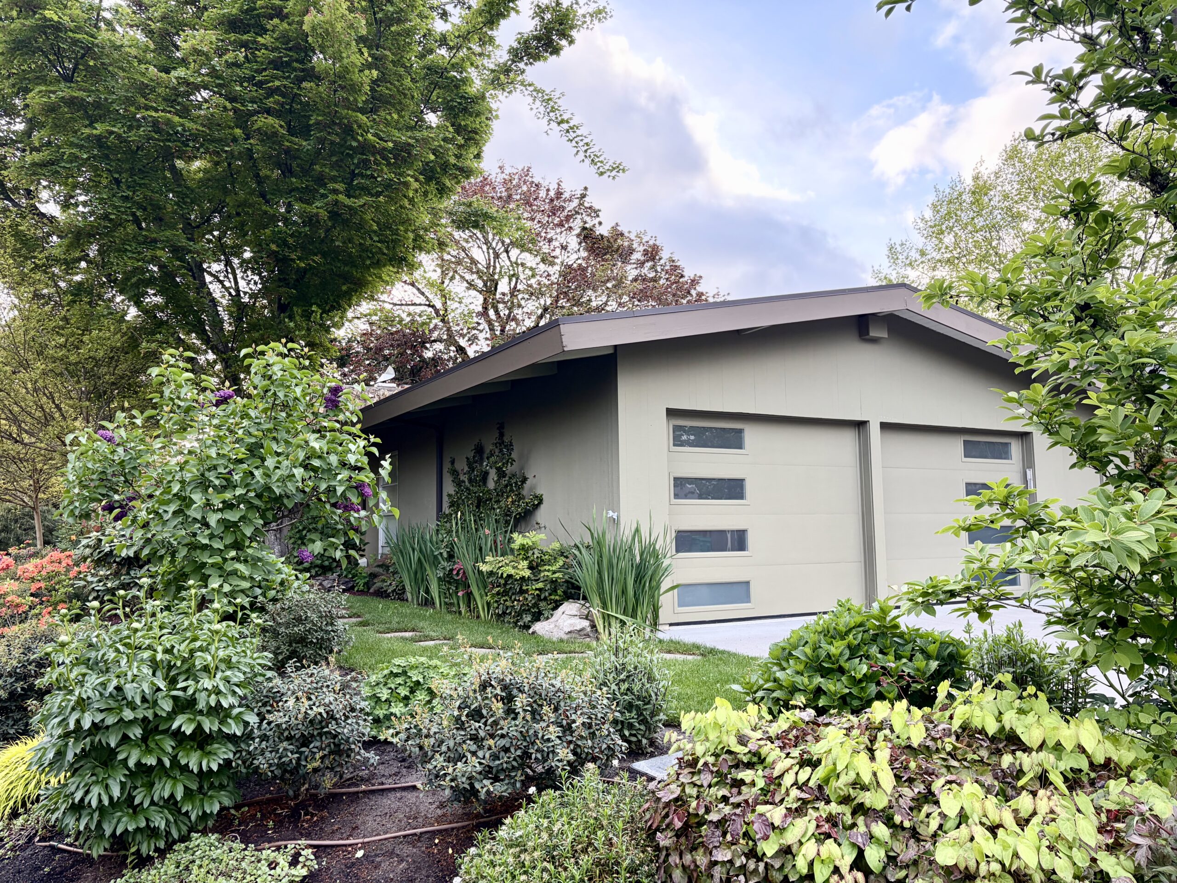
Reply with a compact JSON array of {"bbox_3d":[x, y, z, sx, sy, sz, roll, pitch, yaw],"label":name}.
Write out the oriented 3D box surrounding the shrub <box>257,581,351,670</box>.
[{"bbox_3d":[-2.022,1.354,6.300,0.660,0.705,0.630,-1,-6,0],"label":"shrub"}]

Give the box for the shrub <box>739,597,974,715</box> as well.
[{"bbox_3d":[1.445,1.182,4.800,1.210,0.645,1.050,-1,-6,0],"label":"shrub"}]

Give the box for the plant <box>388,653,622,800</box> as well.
[{"bbox_3d":[-0.332,1.171,3.650,0.930,0.610,0.750,-1,-6,0],"label":"plant"}]

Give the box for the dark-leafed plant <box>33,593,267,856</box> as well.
[{"bbox_3d":[-1.649,1.019,3.320,0.820,0.885,0.790,-1,-6,0],"label":"dark-leafed plant"}]

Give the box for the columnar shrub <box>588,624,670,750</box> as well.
[{"bbox_3d":[0.195,1.196,4.300,0.410,0.615,0.410,-1,-6,0],"label":"columnar shrub"}]

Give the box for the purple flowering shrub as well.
[{"bbox_3d":[-2.606,0.496,6.400,2.300,2.430,2.100,-1,-6,0],"label":"purple flowering shrub"}]

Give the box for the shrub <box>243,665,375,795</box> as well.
[{"bbox_3d":[-1.176,1.214,3.700,0.540,0.560,0.520,-1,-6,0],"label":"shrub"}]

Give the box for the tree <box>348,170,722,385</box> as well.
[{"bbox_3d":[-1.782,-1.934,23.000,10.400,10.300,9.500,-1,-6,0],"label":"tree"}]

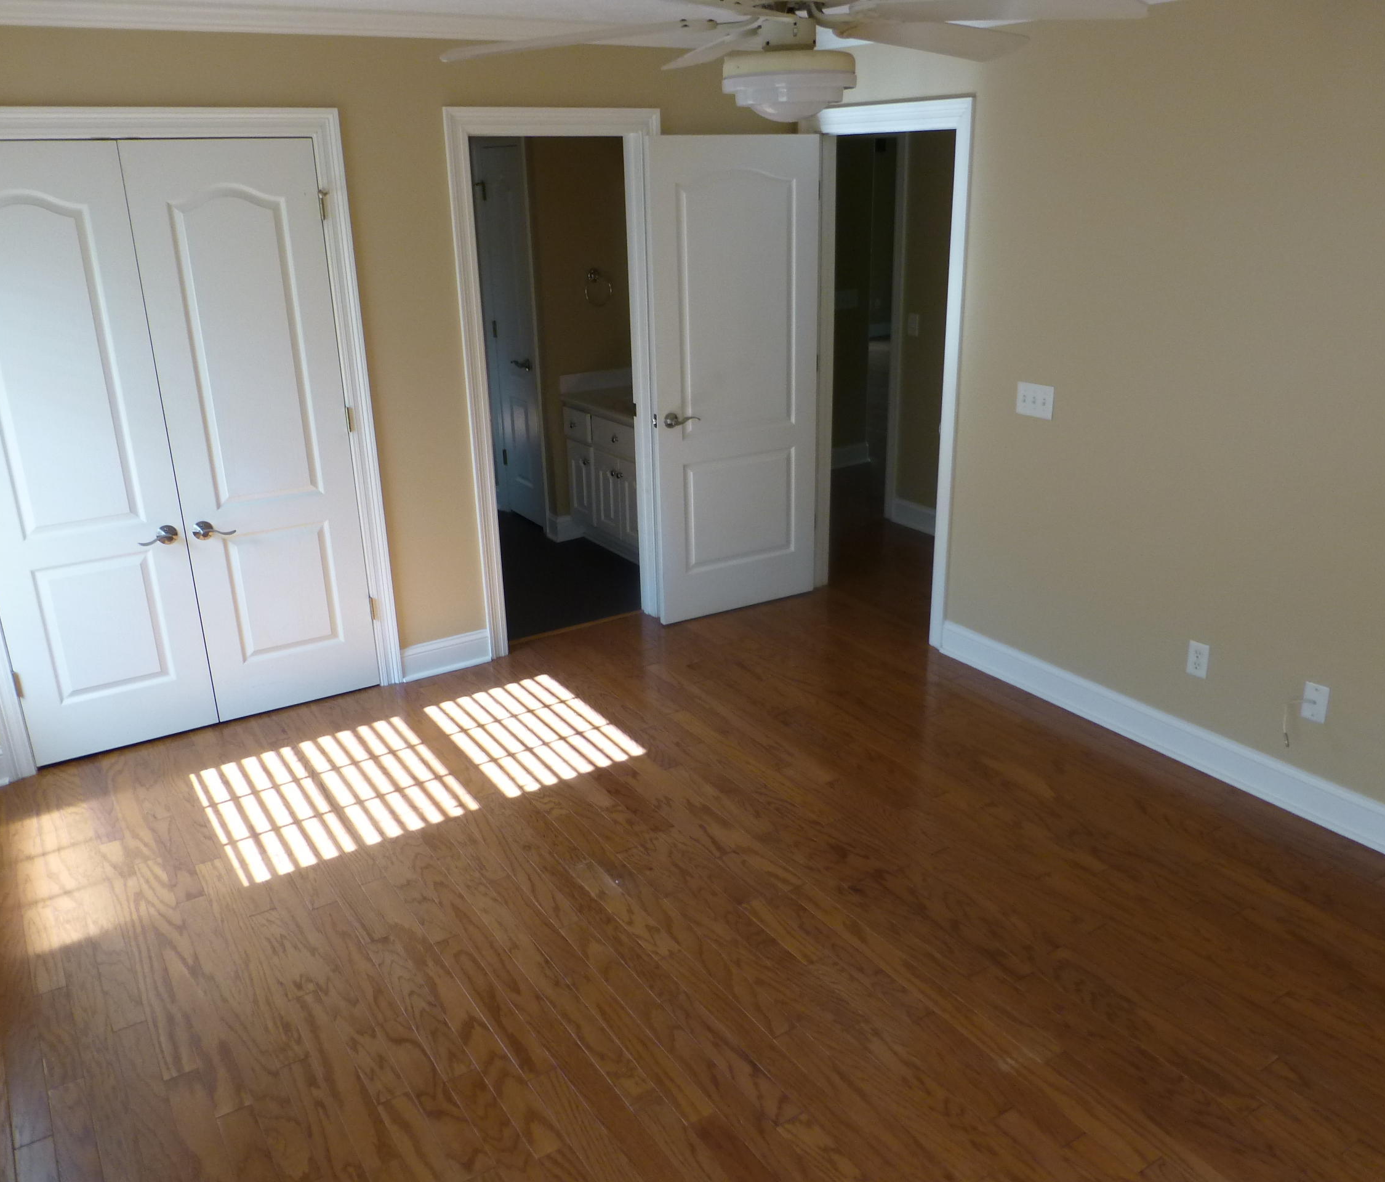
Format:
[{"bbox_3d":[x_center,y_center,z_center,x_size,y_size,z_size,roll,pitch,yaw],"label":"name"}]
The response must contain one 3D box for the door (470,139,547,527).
[{"bbox_3d":[-0.980,-1.386,6.151,0.045,2.035,0.460,-14,24,-31],"label":"door"}]

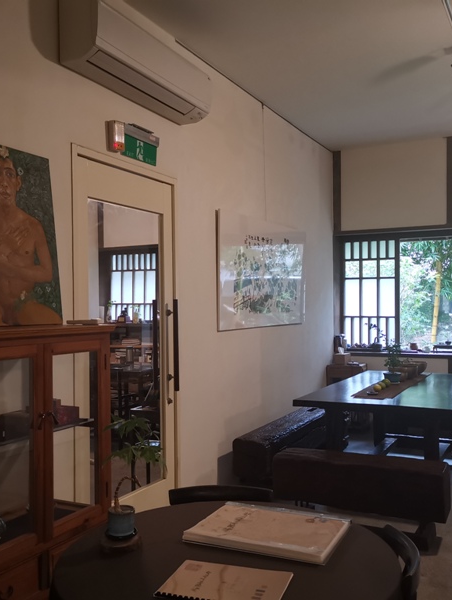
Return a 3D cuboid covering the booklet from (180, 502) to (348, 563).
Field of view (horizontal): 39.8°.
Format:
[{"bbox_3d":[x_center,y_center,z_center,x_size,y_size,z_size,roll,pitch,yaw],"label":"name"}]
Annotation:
[{"bbox_3d":[0.100,0.561,1.513,0.348,0.028,0.222,-1,-1,27],"label":"booklet"}]

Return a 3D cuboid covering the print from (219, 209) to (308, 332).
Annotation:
[{"bbox_3d":[0.339,-0.203,4.971,0.029,0.840,1.742,-1,-1,27],"label":"print"}]

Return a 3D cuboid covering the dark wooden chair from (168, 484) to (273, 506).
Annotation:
[{"bbox_3d":[-0.006,0.953,1.707,0.480,0.750,0.480,0,-1,-1],"label":"dark wooden chair"}]

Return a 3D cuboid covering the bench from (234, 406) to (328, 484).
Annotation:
[{"bbox_3d":[0.568,1.141,4.774,0.286,0.427,1.821,-1,-1,27],"label":"bench"}]

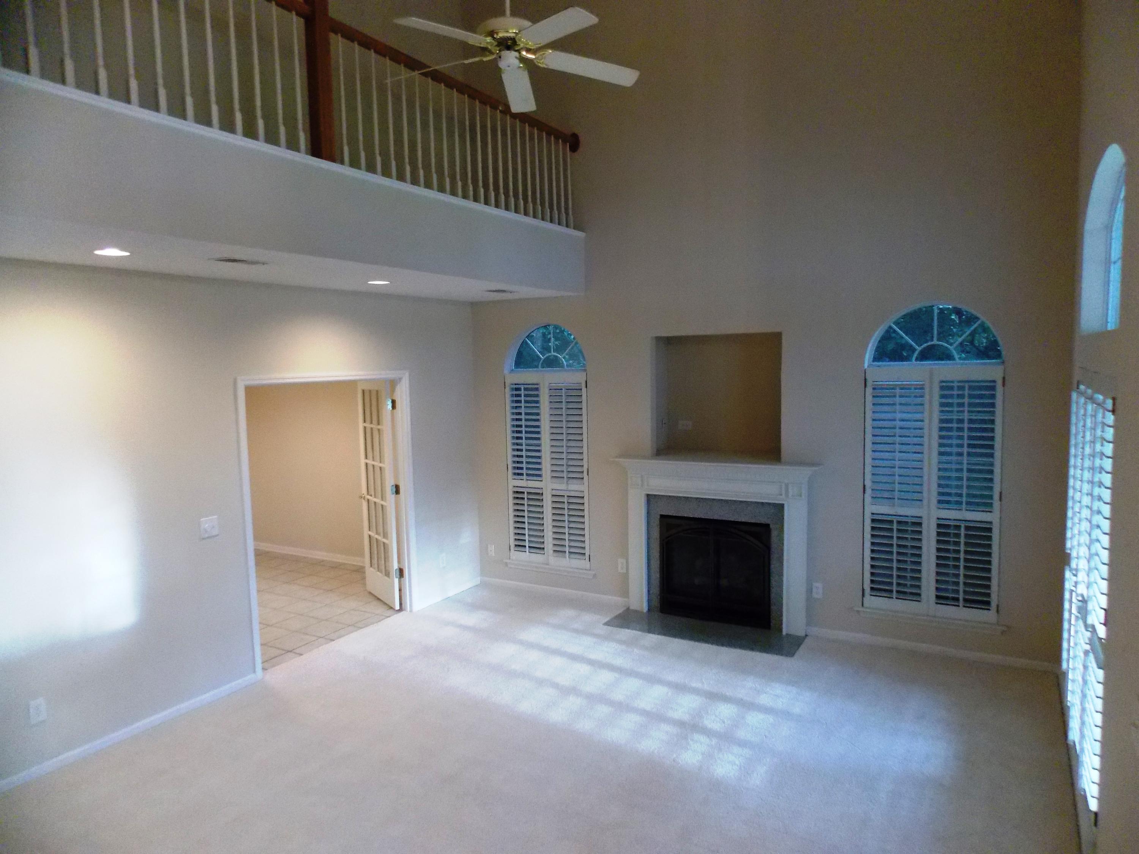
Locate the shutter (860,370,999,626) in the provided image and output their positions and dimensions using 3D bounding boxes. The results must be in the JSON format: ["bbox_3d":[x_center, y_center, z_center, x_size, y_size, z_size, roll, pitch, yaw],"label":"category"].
[{"bbox_3d":[2.573,0.462,5.400,0.879,1.788,0.050,1,6,30],"label":"shutter"}]

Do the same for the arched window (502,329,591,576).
[{"bbox_3d":[-0.180,0.176,7.017,0.868,2.229,0.150,1,6,30],"label":"arched window"}]

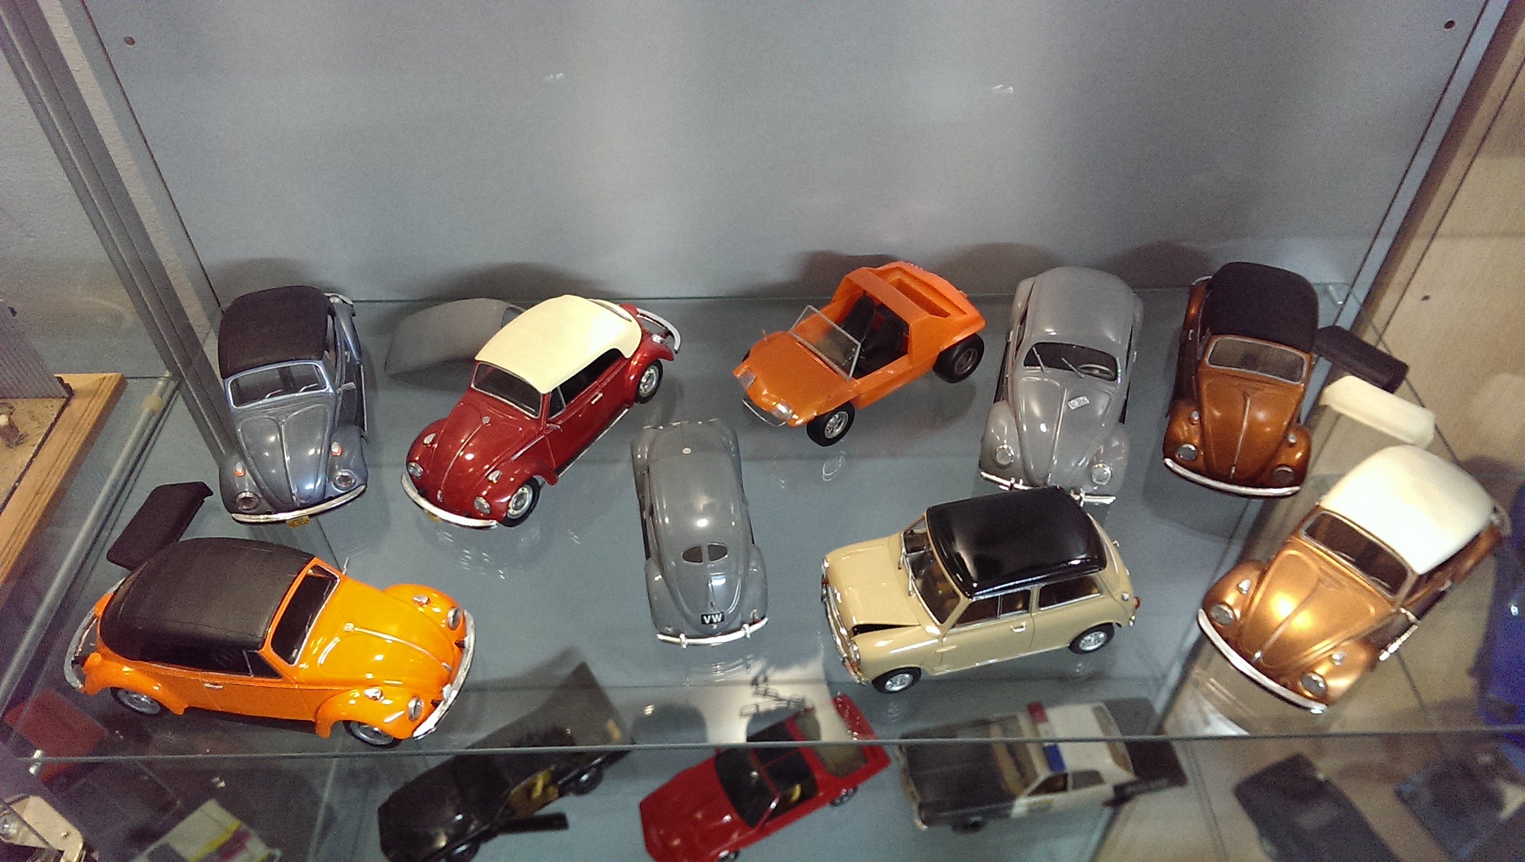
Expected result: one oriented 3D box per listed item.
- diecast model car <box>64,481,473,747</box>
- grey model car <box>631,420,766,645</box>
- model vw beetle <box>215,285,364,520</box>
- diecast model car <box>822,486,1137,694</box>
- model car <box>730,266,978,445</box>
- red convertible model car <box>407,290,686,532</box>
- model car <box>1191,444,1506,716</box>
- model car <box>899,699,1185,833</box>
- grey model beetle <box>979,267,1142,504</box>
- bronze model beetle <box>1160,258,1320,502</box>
[{"bbox_3d":[-0.271,0.108,0.619,0.221,0.084,0.085,7,47,6],"label":"diecast model car"},{"bbox_3d":[-0.040,0.049,0.690,0.068,0.065,0.176,-7,47,-6],"label":"grey model car"},{"bbox_3d":[-0.314,-0.035,0.755,0.085,0.083,0.218,-12,48,-11],"label":"model vw beetle"},{"bbox_3d":[0.121,0.086,0.647,0.173,0.075,0.082,-10,47,-9],"label":"diecast model car"},{"bbox_3d":[0.067,-0.060,0.790,0.174,0.069,0.089,-25,51,-22],"label":"model car"},{"bbox_3d":[-0.145,-0.028,0.749,0.086,0.083,0.219,24,51,21],"label":"red convertible model car"},{"bbox_3d":[0.352,0.069,0.657,0.223,0.085,0.088,-30,54,-26],"label":"model car"},{"bbox_3d":[0.292,0.341,1.181,0.285,0.080,0.103,-6,47,-6],"label":"model car"},{"bbox_3d":[0.209,-0.051,0.771,0.089,0.085,0.231,12,47,11],"label":"grey model beetle"},{"bbox_3d":[0.331,-0.051,0.771,0.086,0.085,0.224,14,48,13],"label":"bronze model beetle"}]

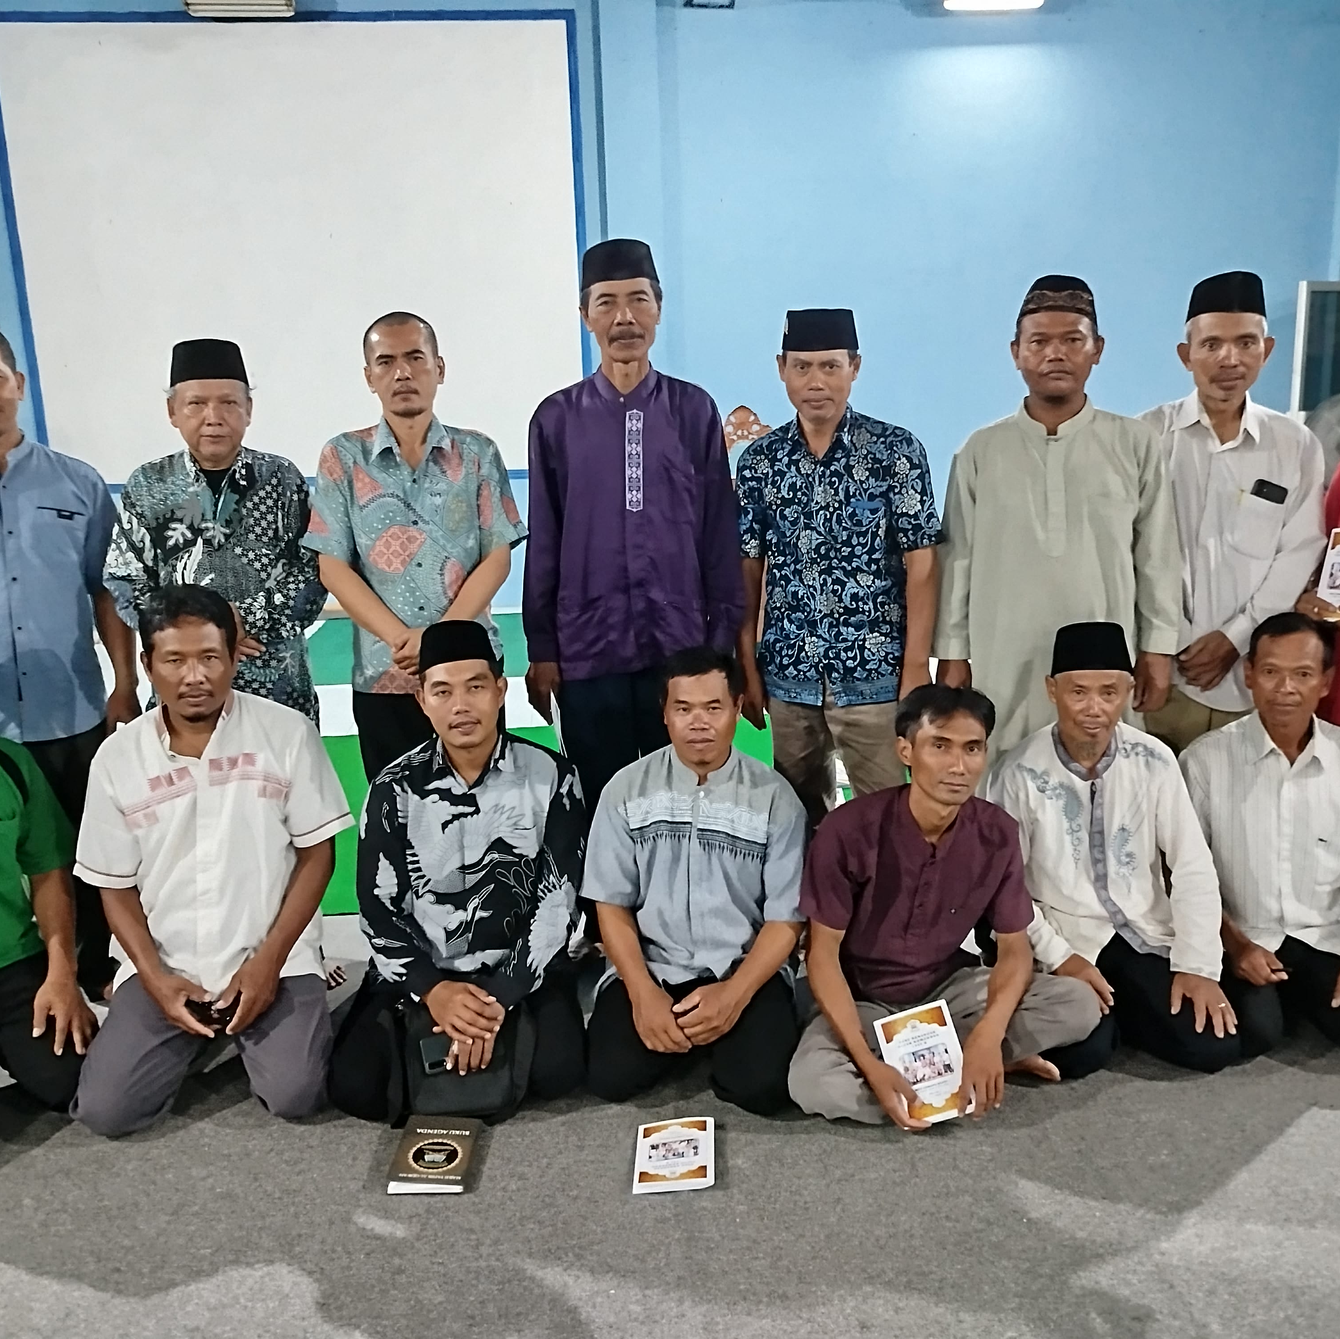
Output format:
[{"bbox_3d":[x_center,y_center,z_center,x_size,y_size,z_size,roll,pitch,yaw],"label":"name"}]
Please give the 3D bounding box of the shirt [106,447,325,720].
[{"bbox_3d":[-1.085,-0.195,3.034,0.520,0.690,0.310,-5,13,-12],"label":"shirt"}]

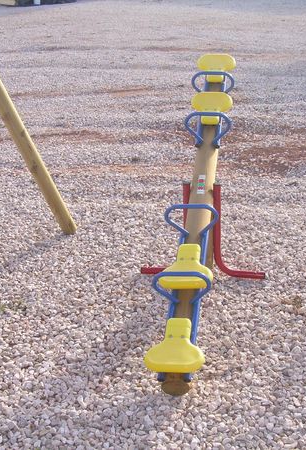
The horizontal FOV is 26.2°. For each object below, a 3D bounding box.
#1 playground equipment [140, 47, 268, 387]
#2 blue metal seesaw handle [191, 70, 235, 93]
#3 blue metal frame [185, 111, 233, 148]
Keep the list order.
[{"bbox_3d":[0.251,-0.190,3.470,0.695,1.070,2.270,2,23,10],"label":"playground equipment"},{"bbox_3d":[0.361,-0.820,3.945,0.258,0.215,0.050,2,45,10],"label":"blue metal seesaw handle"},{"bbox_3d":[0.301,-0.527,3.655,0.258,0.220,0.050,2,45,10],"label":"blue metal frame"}]

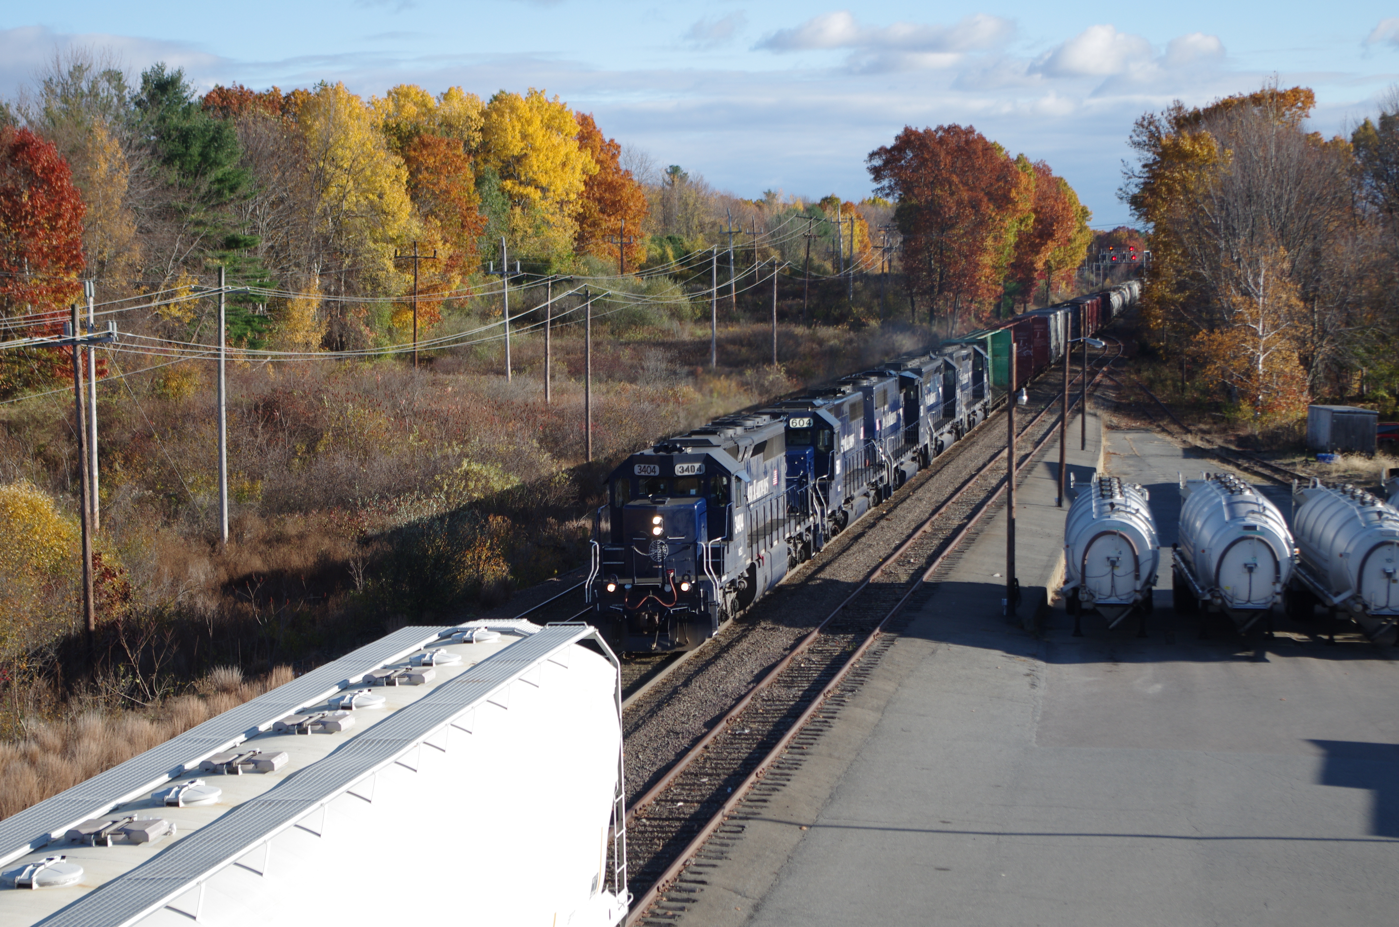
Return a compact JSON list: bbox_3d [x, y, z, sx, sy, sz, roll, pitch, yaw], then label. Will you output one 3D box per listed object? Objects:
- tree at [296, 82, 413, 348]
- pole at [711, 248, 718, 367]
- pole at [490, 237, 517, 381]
[{"bbox_3d":[-27.820,-19.825,234.204,9.400,21.690,8.500,1,4,10],"label":"tree"},{"bbox_3d":[1.160,-11.610,220.720,0.330,9.500,0.330,1,4,9],"label":"pole"},{"bbox_3d":[-11.605,-8.920,172.696,1.600,9.050,0.350,1,4,10],"label":"pole"}]

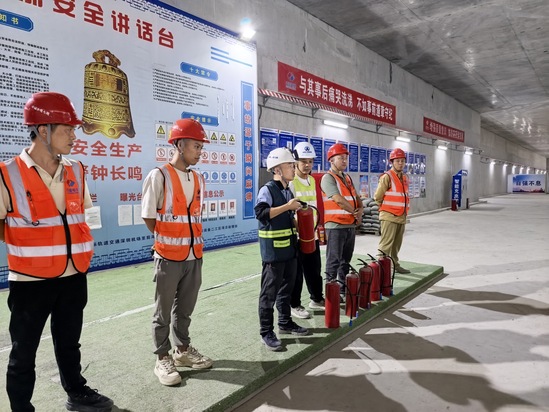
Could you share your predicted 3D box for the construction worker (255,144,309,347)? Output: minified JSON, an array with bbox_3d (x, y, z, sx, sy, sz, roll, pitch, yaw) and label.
[{"bbox_3d":[0.076,0.327,3.240,0.450,1.650,0.470,1,4,26],"label":"construction worker"}]

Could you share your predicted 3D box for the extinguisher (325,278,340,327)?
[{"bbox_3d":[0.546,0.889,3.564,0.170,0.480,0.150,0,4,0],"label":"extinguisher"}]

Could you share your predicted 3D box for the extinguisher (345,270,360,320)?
[{"bbox_3d":[0.788,0.859,3.840,0.170,0.500,0.150,2,4,35],"label":"extinguisher"}]

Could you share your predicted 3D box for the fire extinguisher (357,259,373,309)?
[{"bbox_3d":[0.973,0.835,4.130,0.180,0.510,0.150,1,4,25],"label":"fire extinguisher"}]

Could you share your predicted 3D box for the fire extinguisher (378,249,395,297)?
[{"bbox_3d":[1.325,0.802,4.524,0.180,0.520,0.150,0,4,8],"label":"fire extinguisher"}]

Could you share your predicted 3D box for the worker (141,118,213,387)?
[{"bbox_3d":[-0.673,0.299,2.654,0.380,1.790,0.490,2,4,34],"label":"worker"}]

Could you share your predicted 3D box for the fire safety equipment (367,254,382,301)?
[{"bbox_3d":[1.146,0.817,4.355,0.180,0.515,0.150,0,4,10],"label":"fire safety equipment"}]

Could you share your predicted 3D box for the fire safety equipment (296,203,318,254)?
[{"bbox_3d":[0.285,0.187,3.240,0.180,0.470,0.150,-3,7,5],"label":"fire safety equipment"}]

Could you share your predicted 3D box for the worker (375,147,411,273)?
[{"bbox_3d":[1.770,0.081,5.579,0.400,1.820,0.510,3,5,42],"label":"worker"}]

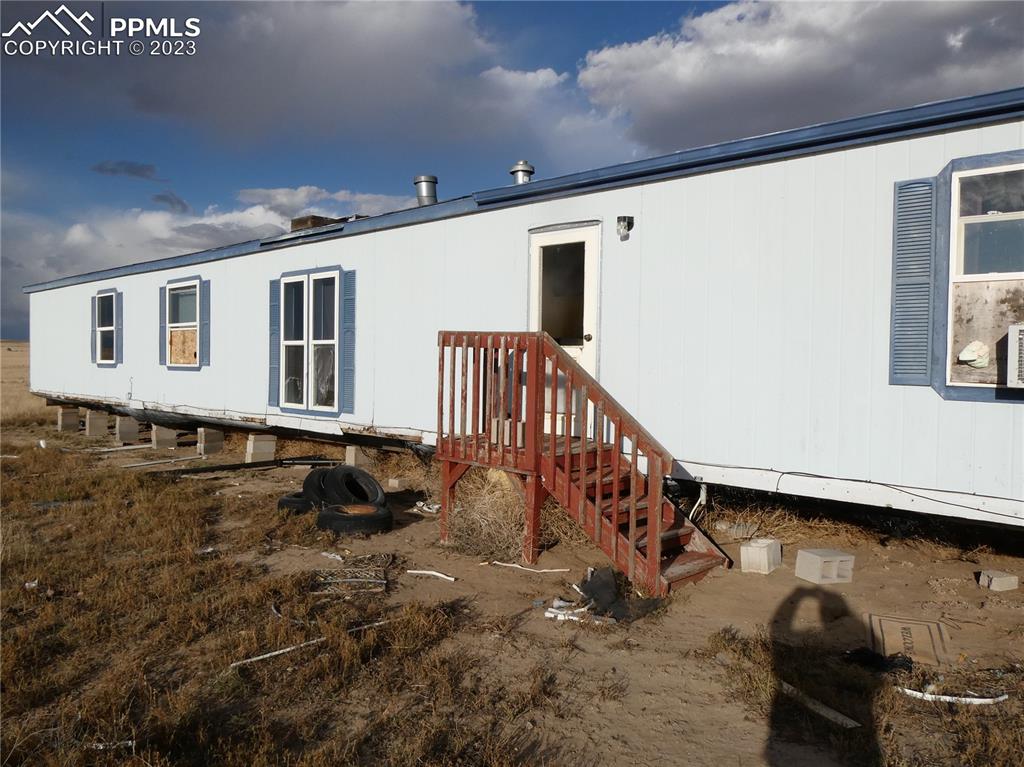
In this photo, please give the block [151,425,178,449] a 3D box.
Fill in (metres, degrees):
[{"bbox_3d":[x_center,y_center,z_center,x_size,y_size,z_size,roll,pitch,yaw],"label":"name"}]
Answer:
[{"bbox_3d":[-6.904,1.015,14.101,0.194,0.520,0.397,3,4,41],"label":"block"}]

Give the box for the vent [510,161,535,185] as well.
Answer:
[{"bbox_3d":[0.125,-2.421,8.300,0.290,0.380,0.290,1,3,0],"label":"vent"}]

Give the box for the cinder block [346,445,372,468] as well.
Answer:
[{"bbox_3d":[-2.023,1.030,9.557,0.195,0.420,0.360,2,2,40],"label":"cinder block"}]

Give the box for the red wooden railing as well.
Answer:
[{"bbox_3d":[0.536,0.503,5.942,2.350,1.838,0.991,3,4,41],"label":"red wooden railing"}]

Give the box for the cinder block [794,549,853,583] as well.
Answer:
[{"bbox_3d":[2.342,1.367,5.298,0.395,0.197,0.197,7,0,-28],"label":"cinder block"}]

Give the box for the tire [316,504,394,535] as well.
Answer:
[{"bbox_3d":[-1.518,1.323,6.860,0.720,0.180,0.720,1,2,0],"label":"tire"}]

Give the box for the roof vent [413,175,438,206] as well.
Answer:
[{"bbox_3d":[-1.113,-2.460,9.207,0.300,0.460,0.300,1,2,0],"label":"roof vent"}]

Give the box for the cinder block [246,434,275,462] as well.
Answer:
[{"bbox_3d":[-4.096,1.061,11.602,0.194,0.480,0.397,3,4,41],"label":"cinder block"}]

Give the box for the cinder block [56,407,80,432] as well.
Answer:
[{"bbox_3d":[-11.033,0.905,17.699,0.194,0.590,0.397,3,4,41],"label":"cinder block"}]

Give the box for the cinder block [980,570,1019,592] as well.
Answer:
[{"bbox_3d":[3.548,1.437,5.186,0.197,0.097,0.140,1,2,-4],"label":"cinder block"}]

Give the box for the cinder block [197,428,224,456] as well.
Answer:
[{"bbox_3d":[-5.467,1.039,12.925,0.195,0.487,0.397,2,2,36],"label":"cinder block"}]

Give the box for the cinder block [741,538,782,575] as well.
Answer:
[{"bbox_3d":[1.968,1.354,5.593,0.196,0.196,0.397,1,0,34],"label":"cinder block"}]

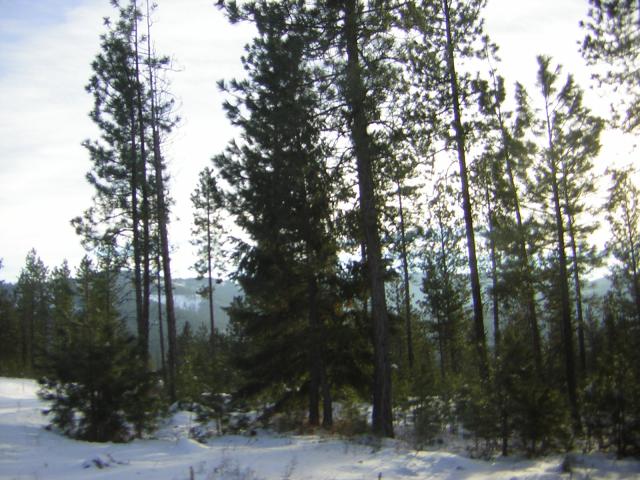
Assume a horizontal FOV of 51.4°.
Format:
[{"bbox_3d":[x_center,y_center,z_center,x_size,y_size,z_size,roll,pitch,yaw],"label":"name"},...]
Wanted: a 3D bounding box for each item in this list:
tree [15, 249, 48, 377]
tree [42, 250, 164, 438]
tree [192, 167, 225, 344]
[{"bbox_3d":[-10.403,2.614,24.000,1.200,4.550,1.200,-4,-6,0],"label":"tree"},{"bbox_3d":[-3.628,1.777,11.000,1.950,3.000,1.950,-4,-6,0],"label":"tree"},{"bbox_3d":[-4.543,0.832,27.000,1.300,7.700,1.300,-4,-6,0],"label":"tree"}]

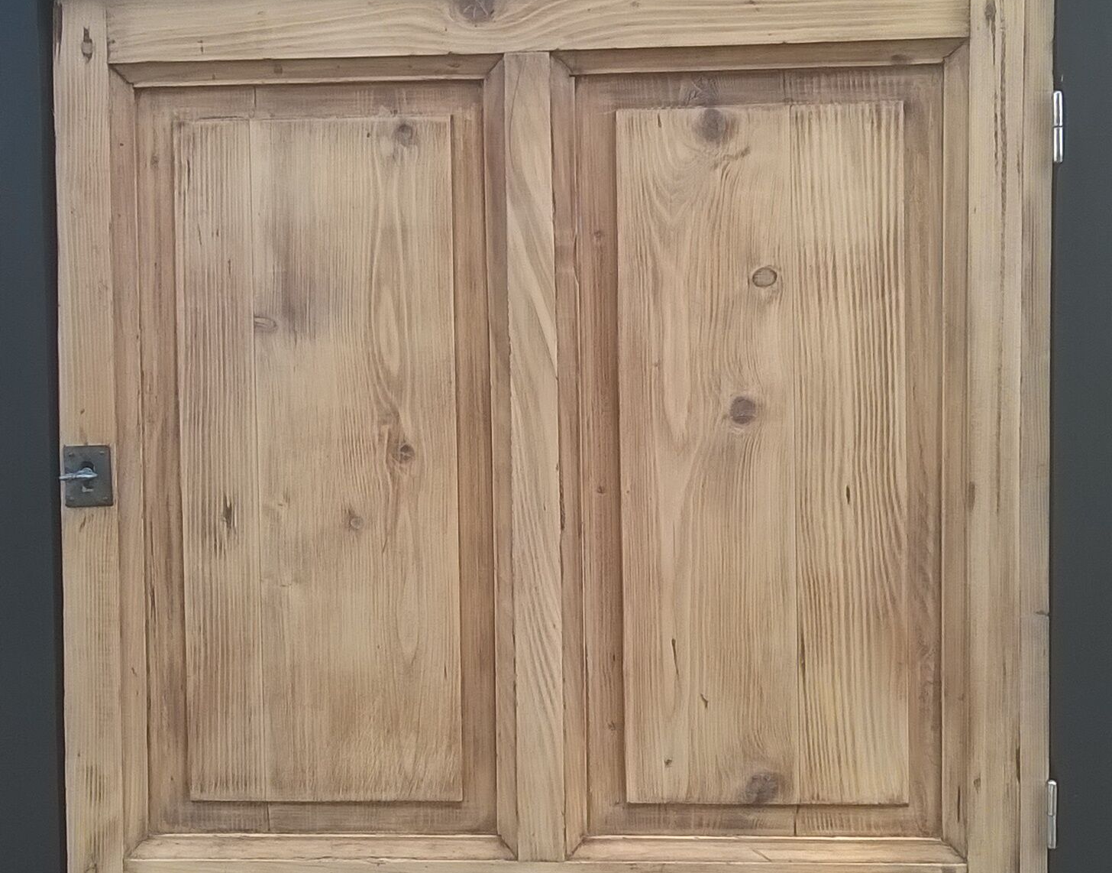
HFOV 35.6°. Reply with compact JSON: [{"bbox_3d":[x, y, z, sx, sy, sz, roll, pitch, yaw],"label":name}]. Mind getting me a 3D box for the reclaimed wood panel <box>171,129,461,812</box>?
[{"bbox_3d":[-0.180,0.018,1.327,0.212,0.525,0.020,-1,2,4],"label":"reclaimed wood panel"}]

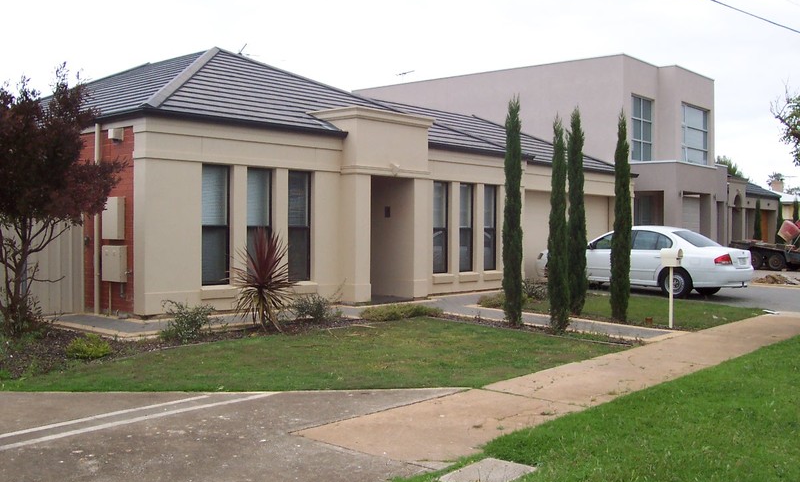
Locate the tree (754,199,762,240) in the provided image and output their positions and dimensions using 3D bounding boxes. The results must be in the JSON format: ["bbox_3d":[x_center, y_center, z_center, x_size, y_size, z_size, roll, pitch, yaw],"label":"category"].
[{"bbox_3d":[14.457,-0.374,34.512,0.350,2.600,0.350,0,1,0],"label":"tree"}]

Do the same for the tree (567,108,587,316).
[{"bbox_3d":[2.907,-0.491,13.984,0.350,3.380,0.350,0,1,0],"label":"tree"}]

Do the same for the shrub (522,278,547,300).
[{"bbox_3d":[2.600,0.885,16.398,0.600,0.420,0.550,0,1,0],"label":"shrub"}]

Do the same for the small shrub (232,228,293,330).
[{"bbox_3d":[-1.971,0.510,12.289,0.880,1.440,0.920,1,1,0],"label":"small shrub"}]

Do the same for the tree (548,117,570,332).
[{"bbox_3d":[2.254,-0.249,12.006,0.330,3.000,0.330,0,1,0],"label":"tree"}]

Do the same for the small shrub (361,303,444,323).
[{"bbox_3d":[0.025,1.102,13.629,1.270,0.220,0.750,0,1,-25],"label":"small shrub"}]

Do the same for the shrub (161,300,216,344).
[{"bbox_3d":[-2.485,0.913,10.048,0.660,0.480,0.600,0,1,0],"label":"shrub"}]

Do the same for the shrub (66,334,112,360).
[{"bbox_3d":[-3.188,1.052,8.779,0.470,0.250,0.420,0,1,0],"label":"shrub"}]

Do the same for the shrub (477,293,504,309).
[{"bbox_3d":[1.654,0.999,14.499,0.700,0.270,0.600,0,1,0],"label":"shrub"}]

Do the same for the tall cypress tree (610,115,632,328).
[{"bbox_3d":[3.584,-0.389,13.751,0.340,3.340,0.340,1,1,42],"label":"tall cypress tree"}]

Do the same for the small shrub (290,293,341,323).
[{"bbox_3d":[-1.320,0.986,13.218,0.740,0.440,0.650,0,1,-6],"label":"small shrub"}]

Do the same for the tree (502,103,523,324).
[{"bbox_3d":[1.726,-0.453,12.972,0.310,3.430,0.310,1,1,0],"label":"tree"}]

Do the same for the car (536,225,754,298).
[{"bbox_3d":[5.300,0.420,19.170,4.920,1.450,1.870,1,1,41],"label":"car"}]

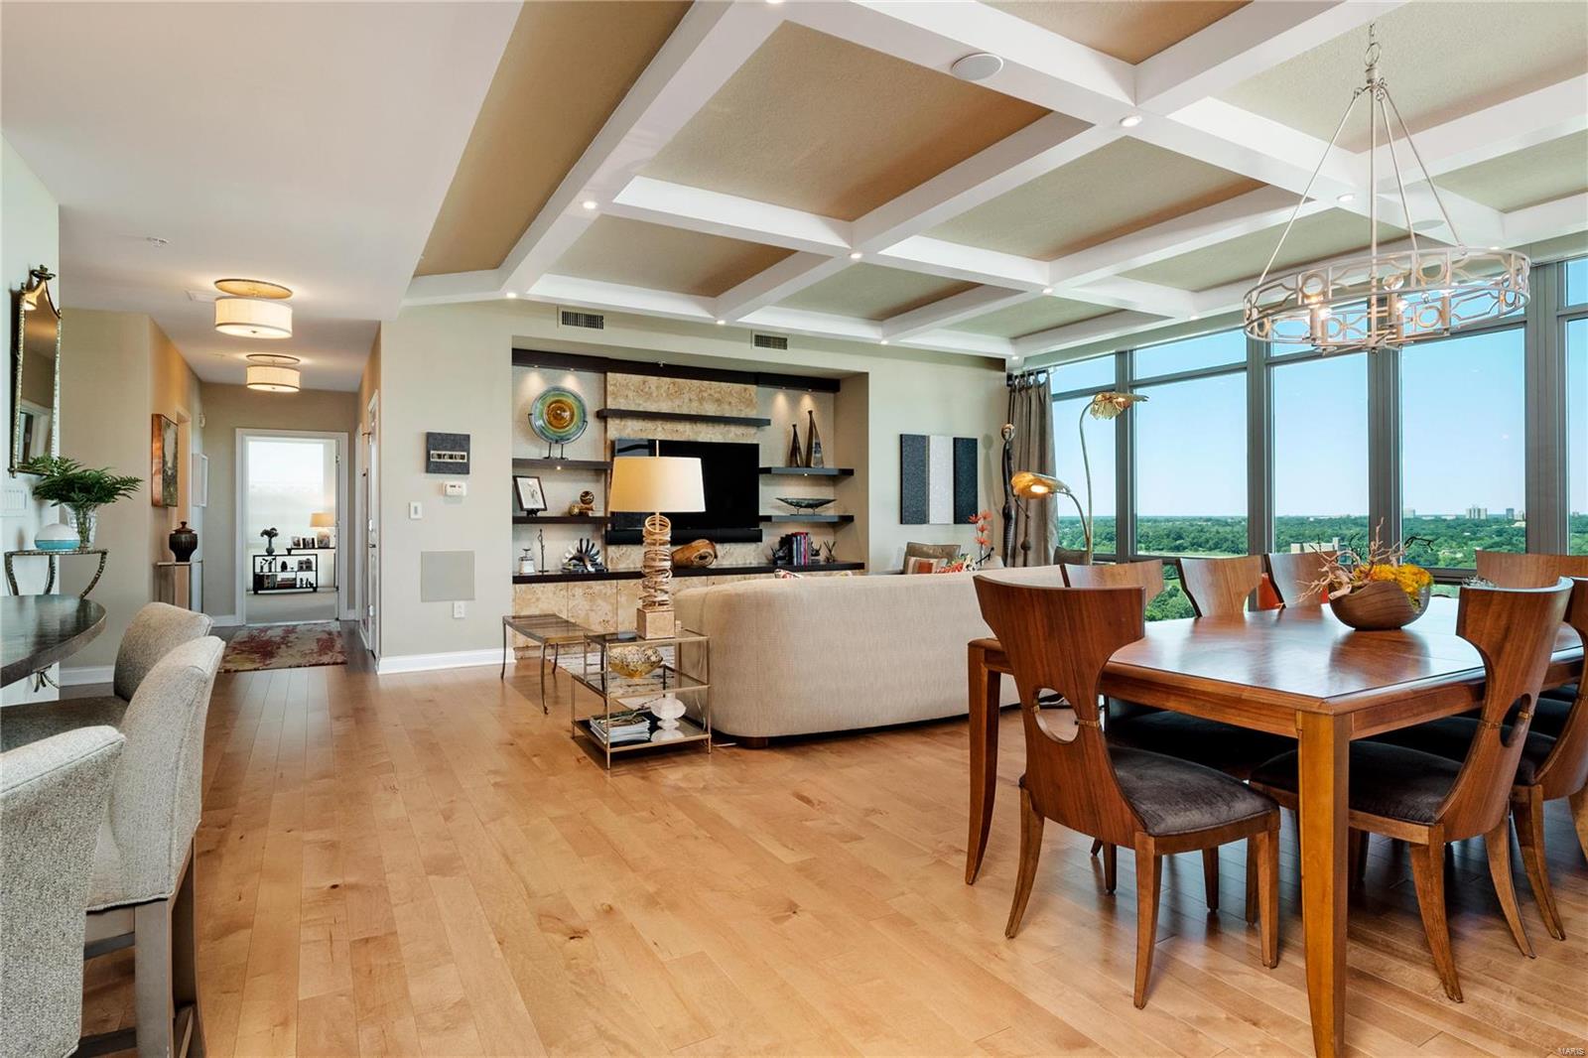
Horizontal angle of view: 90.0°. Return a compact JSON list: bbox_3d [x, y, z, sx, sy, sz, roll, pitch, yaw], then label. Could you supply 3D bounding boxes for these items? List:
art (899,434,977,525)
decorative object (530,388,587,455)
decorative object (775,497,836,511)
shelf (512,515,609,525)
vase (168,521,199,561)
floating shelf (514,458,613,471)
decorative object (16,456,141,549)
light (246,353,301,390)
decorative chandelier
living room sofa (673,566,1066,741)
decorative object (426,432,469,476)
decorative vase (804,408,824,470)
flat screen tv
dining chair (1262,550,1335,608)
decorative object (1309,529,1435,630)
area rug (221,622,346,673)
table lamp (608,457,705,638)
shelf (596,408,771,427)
[{"bbox_3d":[1.563,-0.517,8.509,1.016,0.940,0.050,0,1,-29],"label":"art"},{"bbox_3d":[-2.045,-0.915,6.973,0.515,0.620,0.120,-1,1,-38],"label":"decorative object"},{"bbox_3d":[0.135,-0.233,8.269,0.730,0.180,0.150,0,1,-29],"label":"decorative object"},{"bbox_3d":[-2.037,-0.075,6.905,0.940,0.060,0.360,0,1,-30],"label":"shelf"},{"bbox_3d":[-4.742,0.096,6.165,0.184,0.311,0.184,-1,1,-29],"label":"vase"},{"bbox_3d":[-2.113,-0.558,7.031,0.882,0.068,0.385,0,1,-29],"label":"floating shelf"},{"bbox_3d":[-4.607,-0.177,5.150,0.540,0.580,0.540,0,1,-30],"label":"decorative object"},{"bbox_3d":[-4.640,-1.375,7.080,0.395,0.255,0.395,0,1,-29],"label":"light"},{"bbox_3d":[2.087,-1.236,2.862,0.810,1.203,0.810,0,1,-30],"label":"decorative chandelier"},{"bbox_3d":[0.655,0.654,4.766,2.620,0.850,0.980,0,1,-30],"label":"living room sofa"},{"bbox_3d":[-2.622,-0.577,6.055,0.305,0.320,0.035,0,1,-30],"label":"decorative object"},{"bbox_3d":[0.211,-0.926,8.180,0.190,0.625,0.130,0,1,-30],"label":"decorative vase"},{"bbox_3d":[-1.015,-0.339,7.490,1.548,0.971,0.085,-1,1,-29],"label":"flat screen tv"},{"bbox_3d":[2.442,0.617,3.417,0.540,1.010,0.660,0,1,-29],"label":"dining chair"},{"bbox_3d":[2.006,0.171,2.773,0.321,0.352,0.382,-1,1,-29],"label":"decorative object"},{"bbox_3d":[-4.678,1.054,7.325,0.916,0.016,2.773,0,1,-29],"label":"area rug"},{"bbox_3d":[-0.681,0.089,3.904,0.472,0.879,0.472,-1,1,-29],"label":"table lamp"},{"bbox_3d":[-1.012,-1.041,7.537,1.657,0.058,0.241,-1,1,-29],"label":"shelf"}]

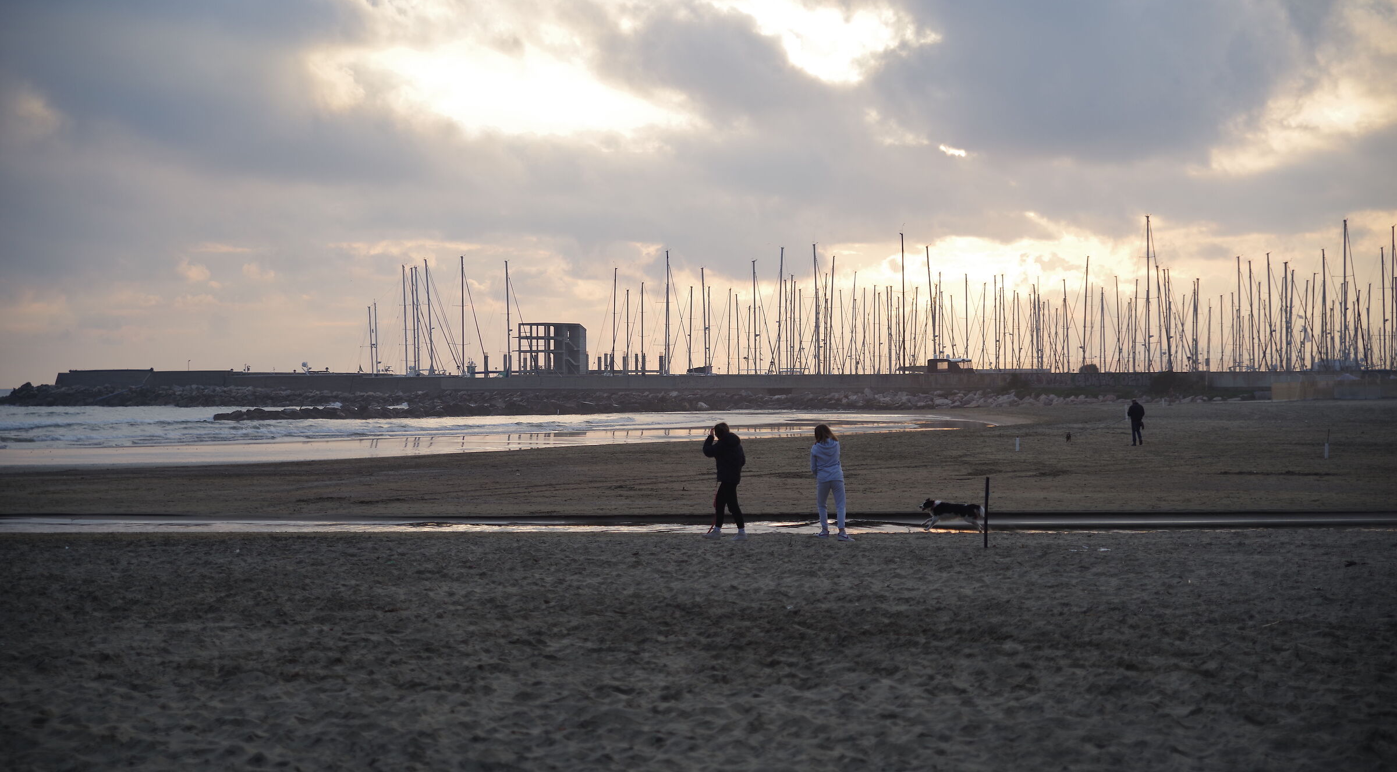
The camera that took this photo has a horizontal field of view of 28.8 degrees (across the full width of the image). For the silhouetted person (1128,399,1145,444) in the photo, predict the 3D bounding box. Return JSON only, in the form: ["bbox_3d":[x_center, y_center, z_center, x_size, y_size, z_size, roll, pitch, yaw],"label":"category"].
[{"bbox_3d":[16.450,1.373,102.000,0.600,1.760,0.450,0,0,-14],"label":"silhouetted person"}]

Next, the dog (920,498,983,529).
[{"bbox_3d":[3.797,1.933,40.600,0.990,0.510,0.280,0,0,3],"label":"dog"}]

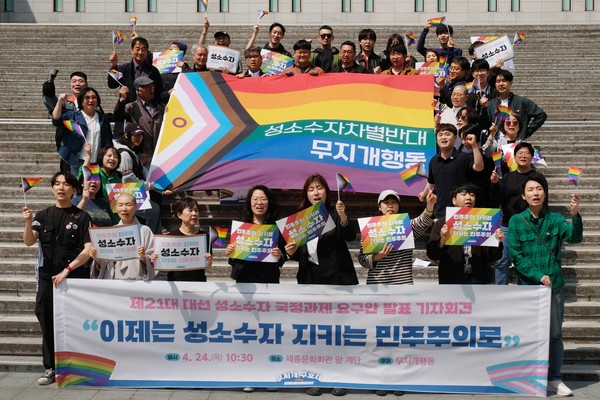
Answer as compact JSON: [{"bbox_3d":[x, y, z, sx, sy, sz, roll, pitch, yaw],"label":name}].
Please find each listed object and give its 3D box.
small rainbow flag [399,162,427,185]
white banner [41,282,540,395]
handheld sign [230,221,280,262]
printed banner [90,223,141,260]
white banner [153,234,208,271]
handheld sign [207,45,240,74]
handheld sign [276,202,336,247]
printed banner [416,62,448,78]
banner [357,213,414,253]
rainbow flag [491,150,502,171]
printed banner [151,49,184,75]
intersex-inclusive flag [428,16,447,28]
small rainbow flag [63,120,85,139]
[{"bbox_3d":[0.910,-0.204,7.850,0.210,0.155,0.050,-25,2,-5],"label":"small rainbow flag"},{"bbox_3d":[0.019,1.119,7.930,4.000,0.900,0.100,0,5,3],"label":"white banner"},{"bbox_3d":[-0.359,0.334,7.850,0.415,0.297,0.030,3,1,0],"label":"handheld sign"},{"bbox_3d":[-1.450,0.335,7.750,0.410,0.290,0.035,-4,-3,0],"label":"printed banner"},{"bbox_3d":[-0.932,0.411,7.700,0.420,0.290,0.035,0,-3,0],"label":"white banner"},{"bbox_3d":[-1.015,-1.851,13.000,0.420,0.300,0.020,8,5,-3],"label":"handheld sign"},{"bbox_3d":[0.052,0.205,8.050,0.420,0.297,0.020,-25,17,2],"label":"handheld sign"},{"bbox_3d":[1.604,-1.519,11.900,0.420,0.290,0.025,1,-3,0],"label":"printed banner"},{"bbox_3d":[0.704,0.273,7.980,0.420,0.297,0.020,-8,-2,2],"label":"banner"},{"bbox_3d":[1.858,-0.374,9.300,0.120,0.160,0.040,1,6,11],"label":"rainbow flag"},{"bbox_3d":[-1.632,-1.706,12.200,0.410,0.290,0.030,-2,-3,0],"label":"printed banner"},{"bbox_3d":[1.712,-2.208,12.200,0.210,0.140,0.050,-5,2,0],"label":"intersex-inclusive flag"},{"bbox_3d":[-2.069,-0.650,9.000,0.200,0.160,0.060,-25,2,0],"label":"small rainbow flag"}]

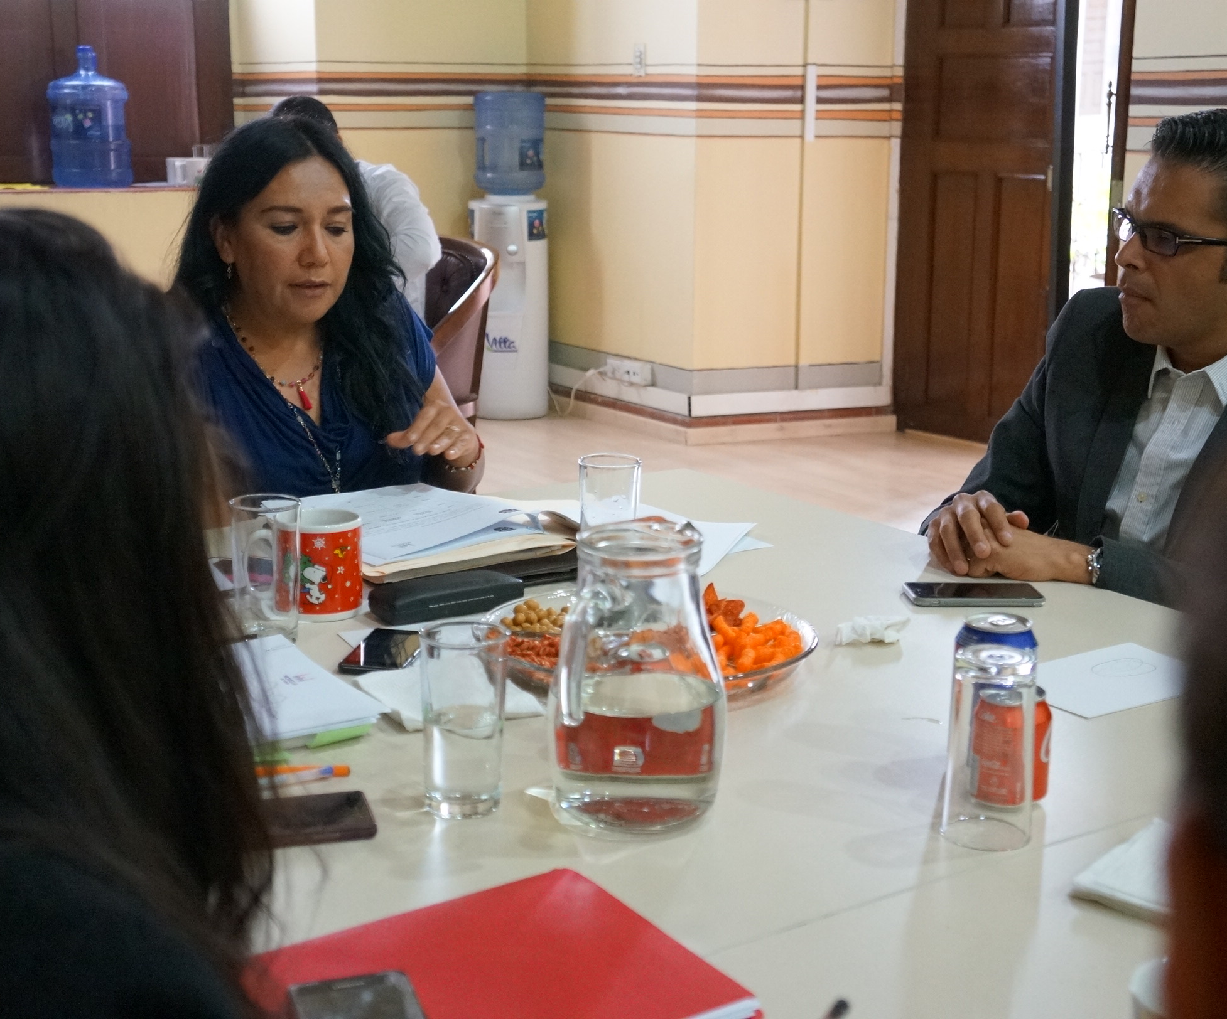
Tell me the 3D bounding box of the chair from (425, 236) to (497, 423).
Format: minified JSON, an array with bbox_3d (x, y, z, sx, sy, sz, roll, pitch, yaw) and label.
[{"bbox_3d":[-0.738,-0.442,5.855,0.620,0.800,0.620,-10,17,-37],"label":"chair"}]

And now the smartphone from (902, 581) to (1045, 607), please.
[{"bbox_3d":[0.384,0.091,1.954,0.138,0.007,0.067,0,14,-1],"label":"smartphone"}]

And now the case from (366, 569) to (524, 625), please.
[{"bbox_3d":[-0.176,0.085,1.926,0.164,0.032,0.058,-11,17,-37],"label":"case"}]

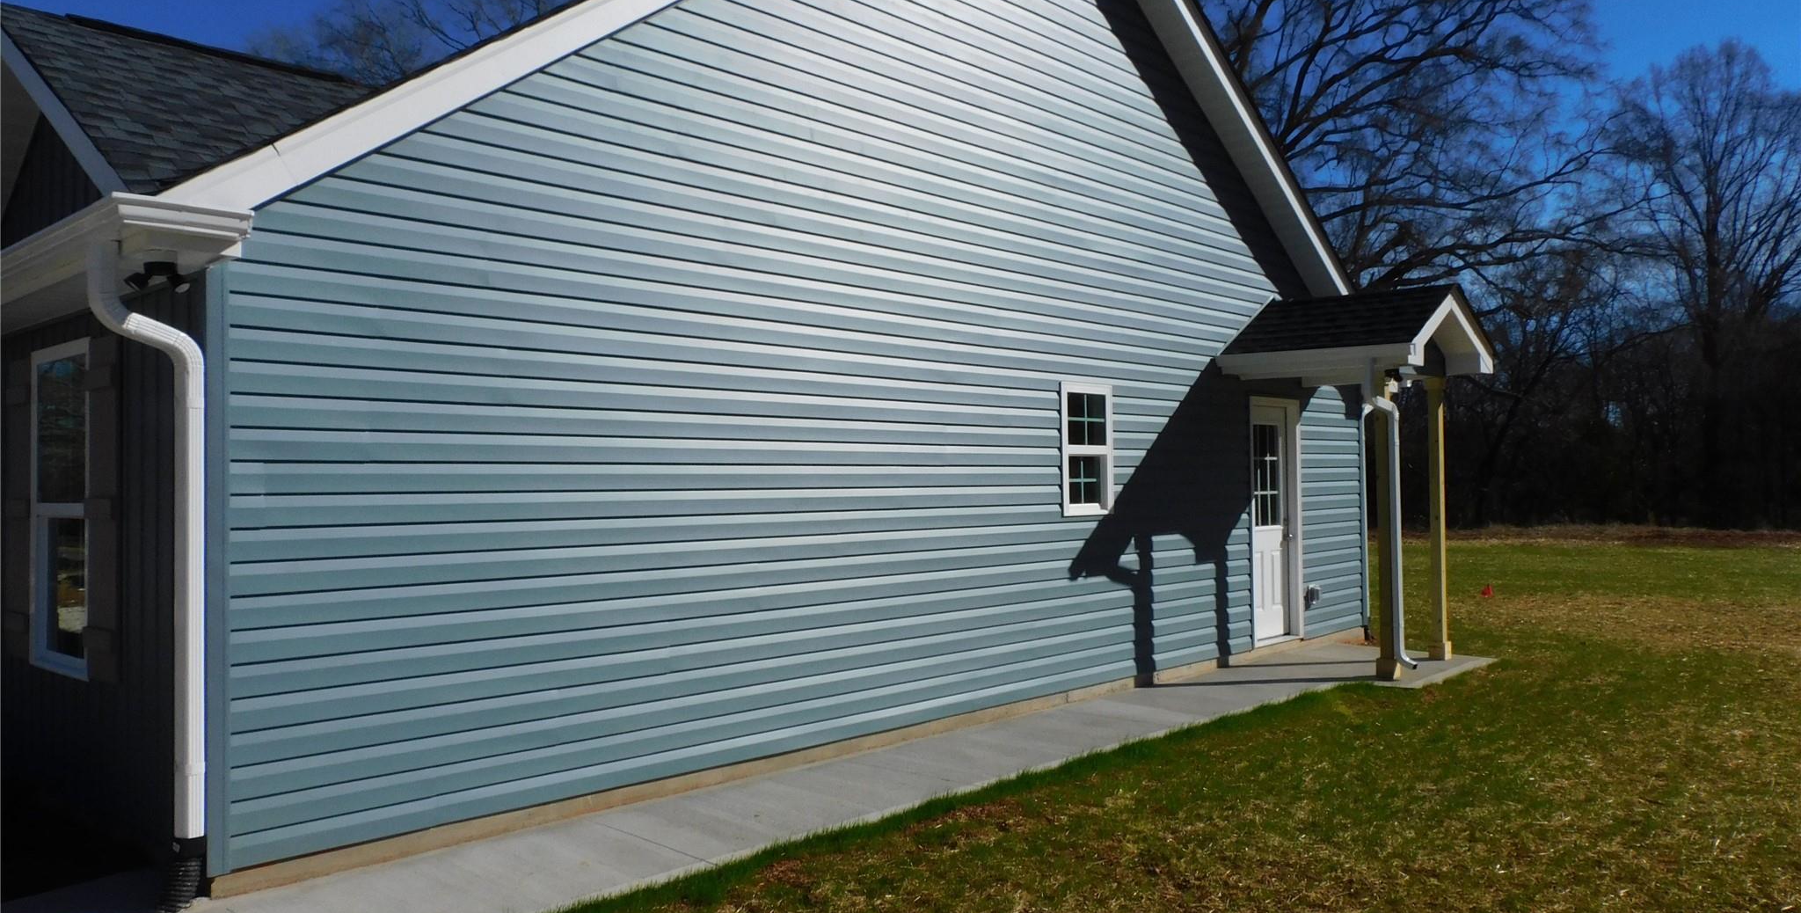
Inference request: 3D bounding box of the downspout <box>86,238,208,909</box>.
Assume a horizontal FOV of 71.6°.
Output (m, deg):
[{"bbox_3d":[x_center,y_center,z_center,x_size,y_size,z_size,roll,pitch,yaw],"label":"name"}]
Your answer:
[{"bbox_3d":[-2.732,0.444,4.528,0.120,2.430,0.360,-2,-2,43],"label":"downspout"}]

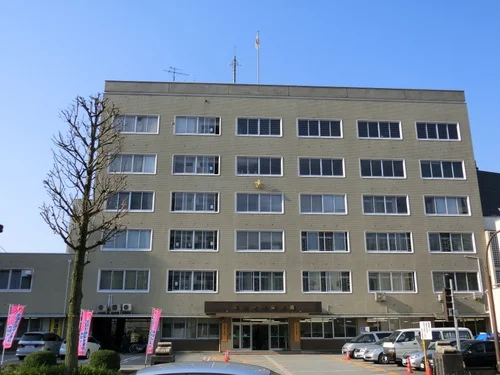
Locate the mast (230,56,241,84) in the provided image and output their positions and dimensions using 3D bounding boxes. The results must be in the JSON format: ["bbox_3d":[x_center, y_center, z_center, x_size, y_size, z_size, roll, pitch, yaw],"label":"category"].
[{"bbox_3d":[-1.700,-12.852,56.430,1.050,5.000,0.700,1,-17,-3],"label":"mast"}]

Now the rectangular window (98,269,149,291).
[{"bbox_3d":[-11.285,8.418,44.159,4.540,1.970,0.200,1,-17,-3],"label":"rectangular window"}]

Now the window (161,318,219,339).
[{"bbox_3d":[-5.124,12.191,42.403,5.024,1.768,0.200,1,-17,-4],"label":"window"}]

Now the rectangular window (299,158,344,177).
[{"bbox_3d":[6.875,-1.933,47.252,4.464,1.992,0.200,1,-17,-4],"label":"rectangular window"}]

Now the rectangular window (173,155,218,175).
[{"bbox_3d":[-5.253,-2.208,48.542,4.680,2.080,0.150,1,-17,-3],"label":"rectangular window"}]

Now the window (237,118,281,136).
[{"bbox_3d":[0.963,-6.053,49.323,4.540,1.970,0.200,1,-17,-3],"label":"window"}]

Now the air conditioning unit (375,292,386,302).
[{"bbox_3d":[11.350,9.540,42.517,0.850,0.720,0.360,1,-17,-3],"label":"air conditioning unit"}]

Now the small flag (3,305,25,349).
[{"bbox_3d":[-10.184,5.978,21.196,0.600,1.760,0.120,1,-17,-3],"label":"small flag"}]

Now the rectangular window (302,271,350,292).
[{"bbox_3d":[6.898,8.468,44.139,4.464,1.981,0.200,1,-17,-4],"label":"rectangular window"}]

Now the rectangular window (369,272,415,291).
[{"bbox_3d":[12.879,8.565,44.507,4.464,1.981,0.200,1,-17,-4],"label":"rectangular window"}]

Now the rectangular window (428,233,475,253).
[{"bbox_3d":[19.712,5.424,47.828,4.680,2.070,0.150,1,-17,-3],"label":"rectangular window"}]

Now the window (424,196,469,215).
[{"bbox_3d":[19.391,1.846,48.150,4.540,1.970,0.200,1,-17,-3],"label":"window"}]

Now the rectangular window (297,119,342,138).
[{"bbox_3d":[6.719,-5.687,47.187,4.431,1.907,0.200,1,-17,-3],"label":"rectangular window"}]

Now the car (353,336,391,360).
[{"bbox_3d":[9.173,10.271,31.262,4.350,1.490,1.690,2,-17,-7],"label":"car"}]

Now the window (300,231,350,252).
[{"bbox_3d":[7.122,5.154,46.349,4.540,1.970,0.200,1,-17,-3],"label":"window"}]

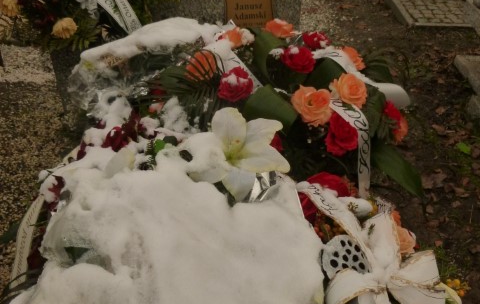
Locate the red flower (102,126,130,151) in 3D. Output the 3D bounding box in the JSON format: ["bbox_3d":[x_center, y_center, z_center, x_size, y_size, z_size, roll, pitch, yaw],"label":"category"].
[{"bbox_3d":[-0.310,-0.034,1.300,0.070,0.060,0.065,6,38,8],"label":"red flower"}]

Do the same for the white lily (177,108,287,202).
[{"bbox_3d":[-0.008,0.005,1.120,0.225,0.170,0.170,-6,38,-8],"label":"white lily"}]

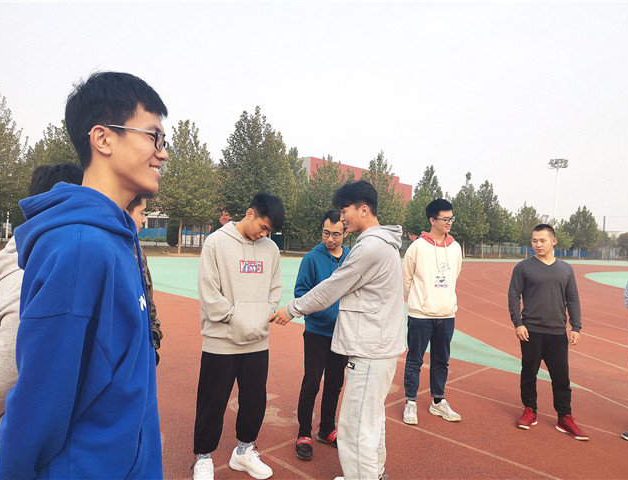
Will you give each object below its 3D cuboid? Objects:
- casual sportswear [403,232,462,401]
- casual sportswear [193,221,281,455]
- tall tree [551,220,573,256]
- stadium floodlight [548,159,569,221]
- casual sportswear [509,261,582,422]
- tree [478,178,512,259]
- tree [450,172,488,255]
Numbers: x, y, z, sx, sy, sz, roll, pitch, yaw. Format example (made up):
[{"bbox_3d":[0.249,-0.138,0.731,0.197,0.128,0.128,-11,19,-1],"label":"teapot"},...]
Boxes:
[{"bbox_3d":[1.005,0.646,4.060,0.490,1.390,0.320,3,0,-3],"label":"casual sportswear"},{"bbox_3d":[-0.468,0.606,2.900,0.480,1.400,0.310,3,1,-33],"label":"casual sportswear"},{"bbox_3d":[41.190,-0.166,80.000,4.300,6.700,4.300,3,0,27],"label":"tall tree"},{"bbox_3d":[52.860,-7.099,105.000,4.300,21.300,2.000,3,0,37],"label":"stadium floodlight"},{"bbox_3d":[1.873,0.789,3.936,0.530,1.300,0.280,3,1,10],"label":"casual sportswear"},{"bbox_3d":[21.663,-2.516,59.000,4.200,9.400,4.200,3,0,19],"label":"tree"},{"bbox_3d":[15.696,-2.543,49.029,3.800,8.683,3.800,3,1,0],"label":"tree"}]

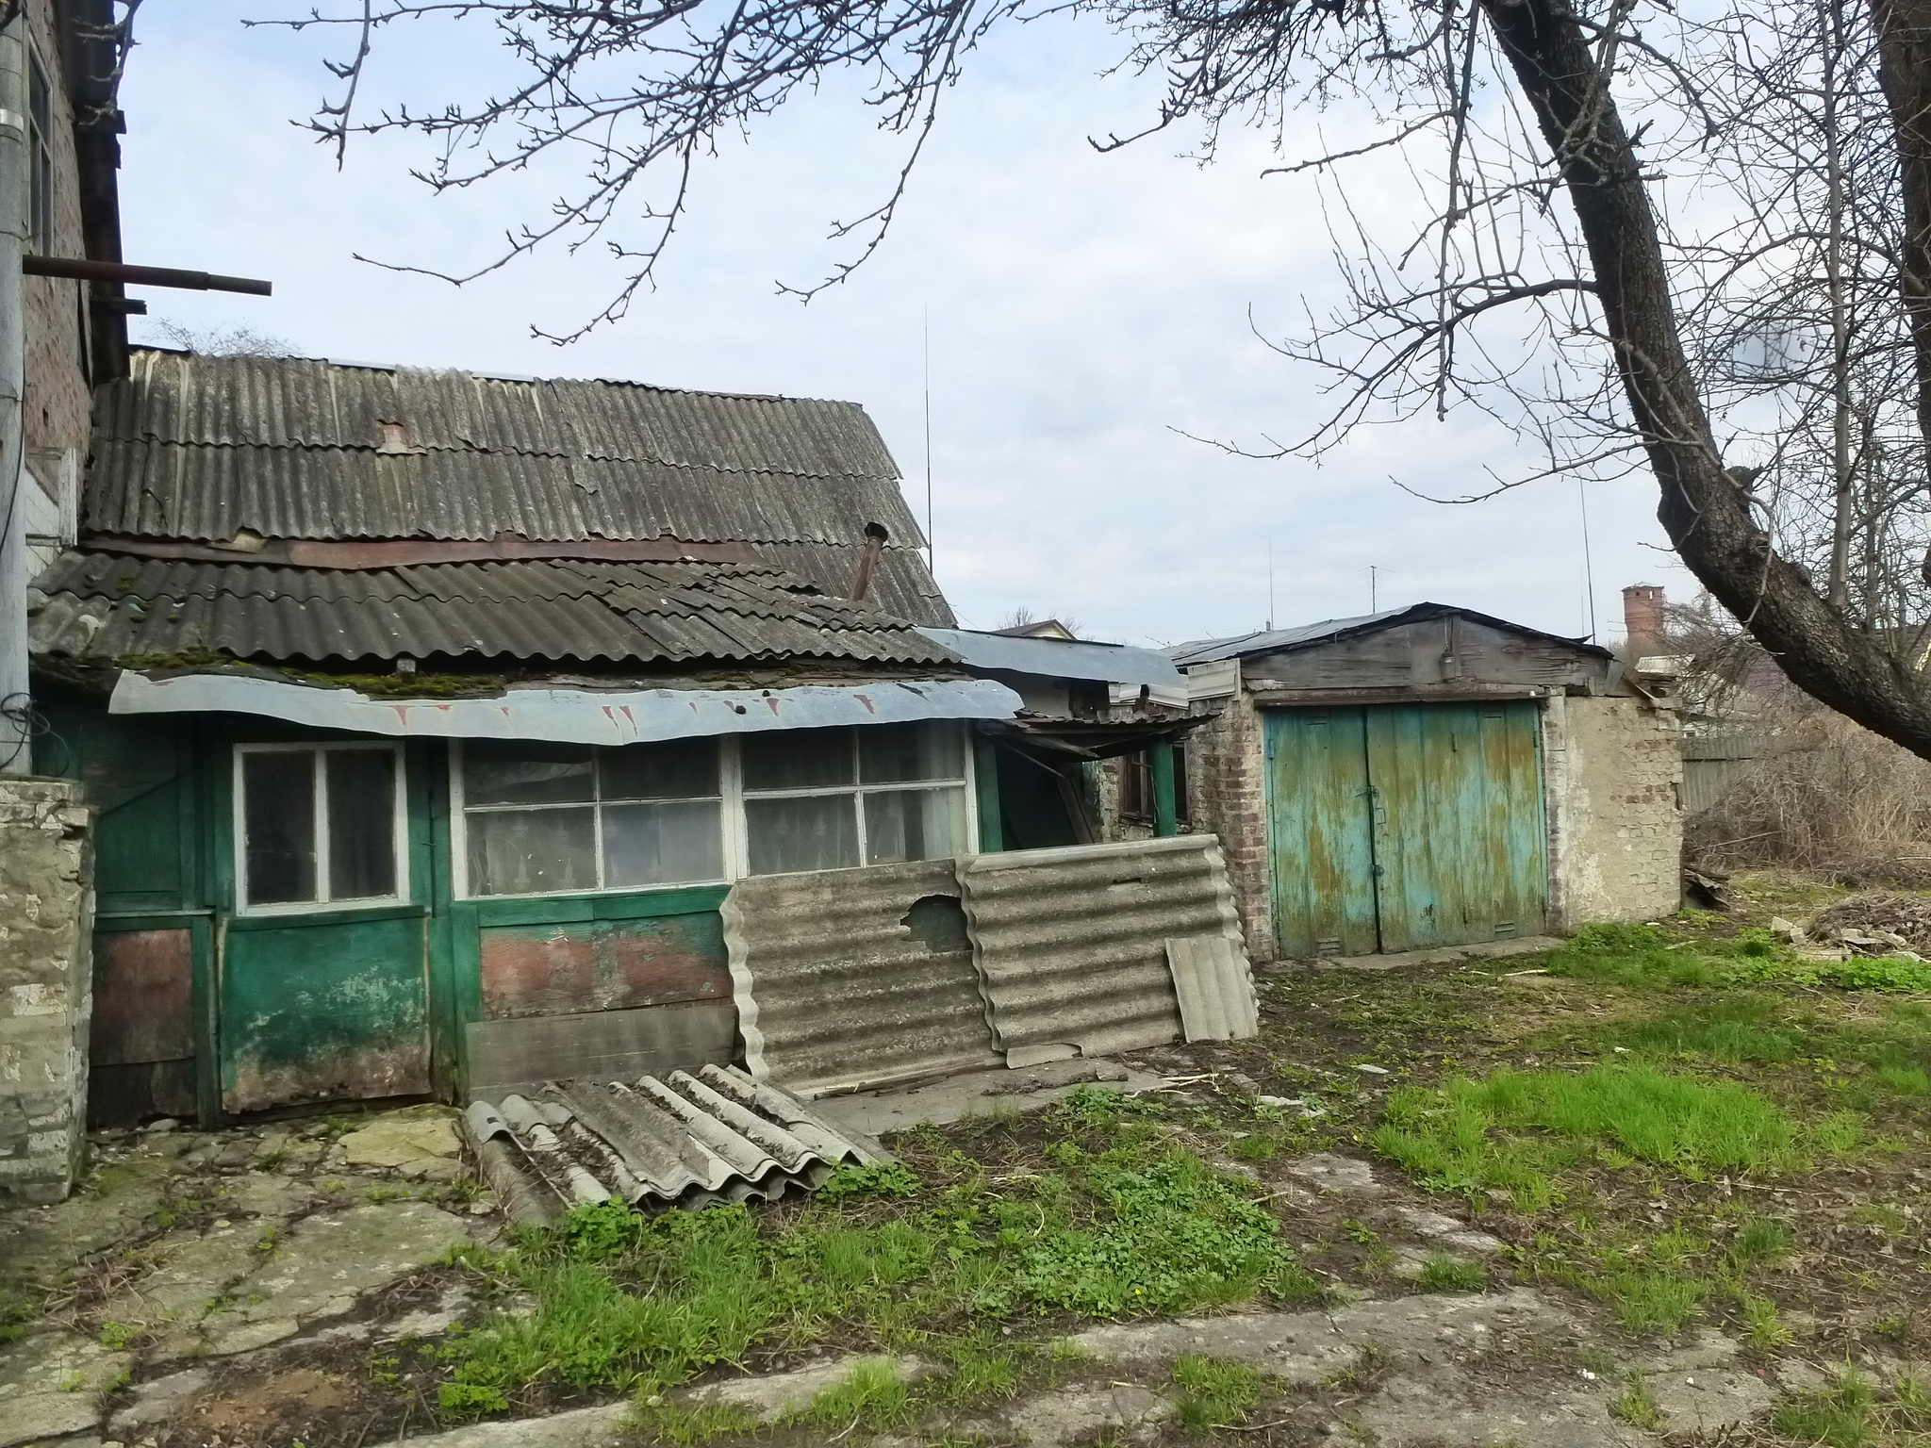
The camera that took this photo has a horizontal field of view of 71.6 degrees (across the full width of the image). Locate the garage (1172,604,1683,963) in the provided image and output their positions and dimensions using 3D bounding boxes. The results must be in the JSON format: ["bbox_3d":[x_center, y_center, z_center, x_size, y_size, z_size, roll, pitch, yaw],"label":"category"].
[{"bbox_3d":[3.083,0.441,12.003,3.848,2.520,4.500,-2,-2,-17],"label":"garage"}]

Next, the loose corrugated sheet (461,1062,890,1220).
[{"bbox_3d":[-1.250,1.630,5.514,1.320,0.190,1.680,-1,-2,-26],"label":"loose corrugated sheet"}]

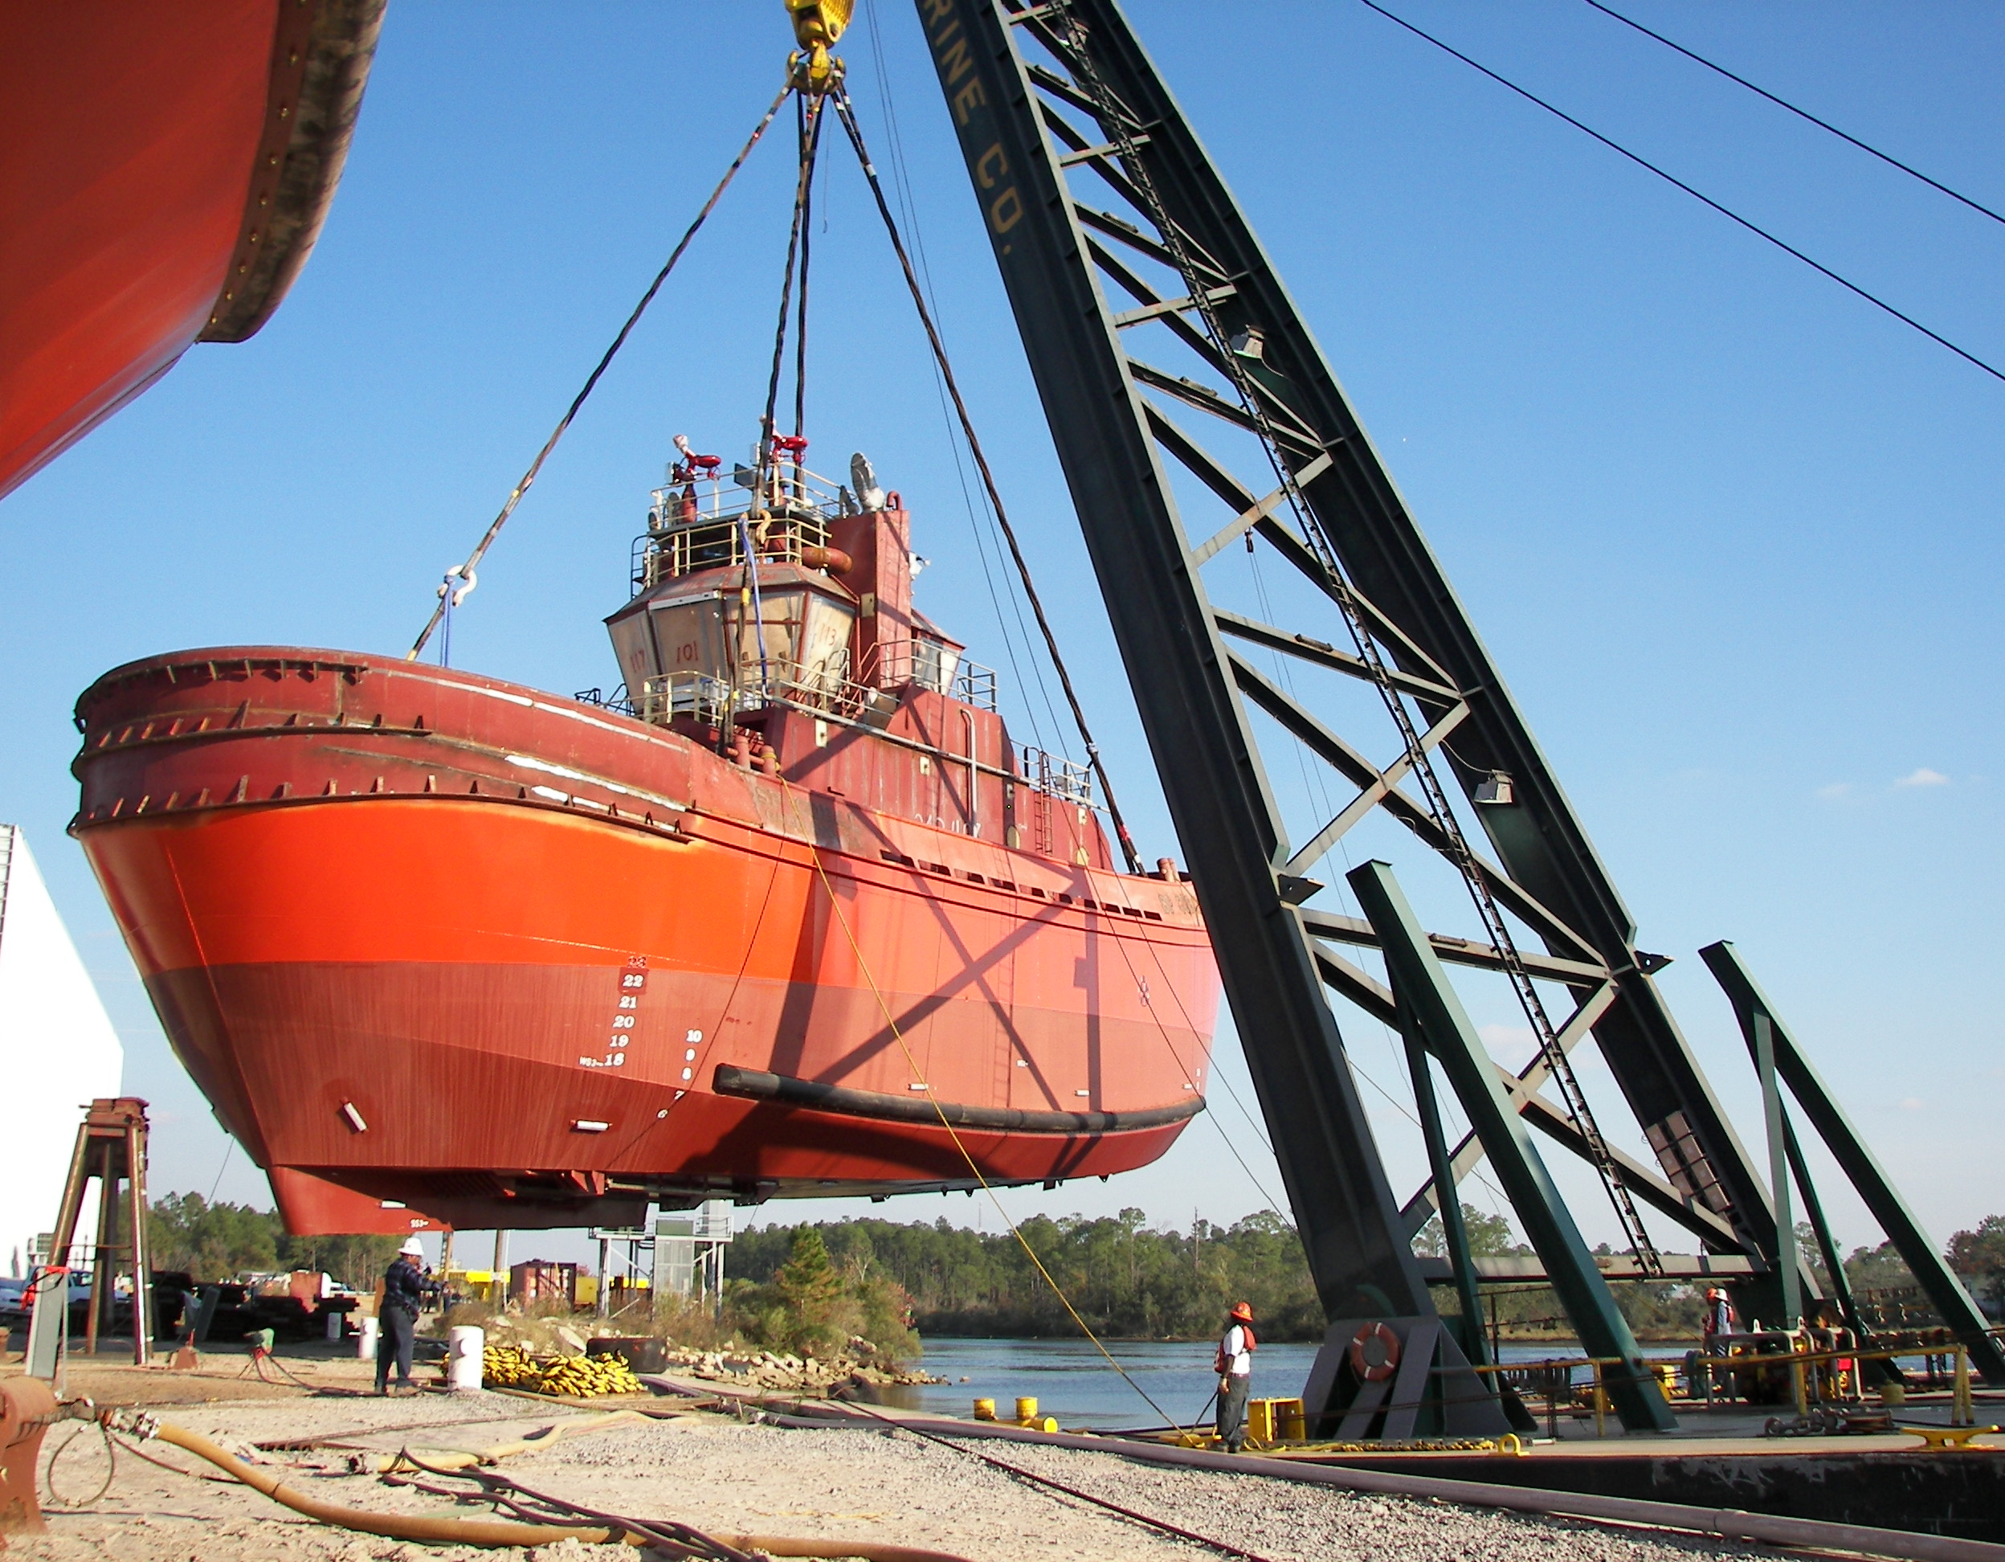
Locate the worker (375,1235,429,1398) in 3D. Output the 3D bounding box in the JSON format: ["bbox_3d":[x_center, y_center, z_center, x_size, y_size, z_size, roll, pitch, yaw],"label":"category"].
[{"bbox_3d":[-7.181,6.402,25.914,0.620,1.820,0.550,4,-14,-14],"label":"worker"}]

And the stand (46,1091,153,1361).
[{"bbox_3d":[-16.157,8.008,38.685,1.850,4.625,1.700,4,-14,-14],"label":"stand"}]

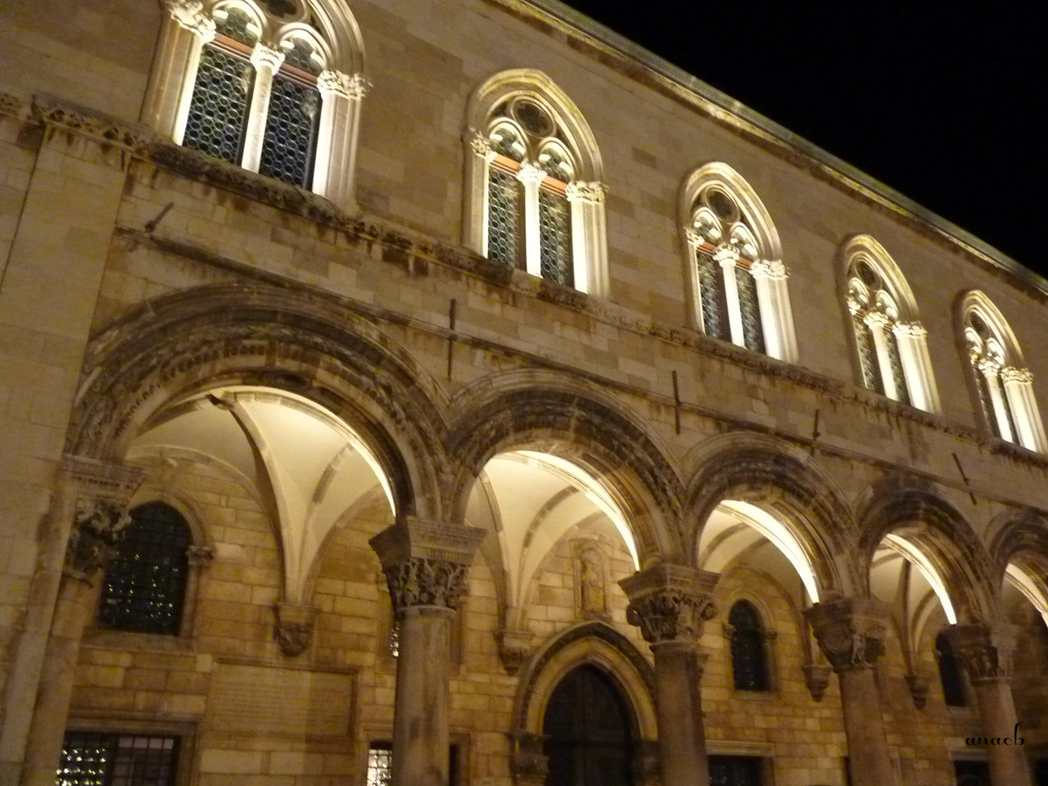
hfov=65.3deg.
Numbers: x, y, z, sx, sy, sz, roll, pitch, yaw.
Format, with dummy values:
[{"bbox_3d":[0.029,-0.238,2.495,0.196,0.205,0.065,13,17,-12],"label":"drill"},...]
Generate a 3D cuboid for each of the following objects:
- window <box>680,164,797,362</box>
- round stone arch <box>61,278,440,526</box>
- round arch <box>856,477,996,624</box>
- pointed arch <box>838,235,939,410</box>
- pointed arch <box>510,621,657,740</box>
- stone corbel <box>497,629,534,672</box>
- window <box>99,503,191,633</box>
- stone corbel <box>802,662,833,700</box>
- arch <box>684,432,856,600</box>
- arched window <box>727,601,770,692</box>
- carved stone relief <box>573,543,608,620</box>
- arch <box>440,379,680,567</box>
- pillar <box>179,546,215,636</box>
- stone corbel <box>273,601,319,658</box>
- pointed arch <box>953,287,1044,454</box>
[{"bbox_3d":[3.792,-2.621,15.293,2.714,4.133,0.501,15,-29,-31],"label":"window"},{"bbox_3d":[-2.822,0.112,9.481,4.100,2.405,0.919,15,-29,-31],"label":"round stone arch"},{"bbox_3d":[6.791,2.840,14.885,3.776,2.433,0.912,16,-30,-29],"label":"round arch"},{"bbox_3d":[7.218,-1.550,16.902,2.448,3.740,0.494,16,-30,-29],"label":"pointed arch"},{"bbox_3d":[1.166,5.240,14.933,3.572,1.976,0.456,16,-30,-29],"label":"pointed arch"},{"bbox_3d":[-0.192,4.752,14.883,0.701,0.735,0.392,15,-29,-31],"label":"stone corbel"},{"bbox_3d":[-5.561,2.592,12.335,1.162,2.045,0.334,15,-29,-31],"label":"window"},{"bbox_3d":[6.894,6.810,19.160,0.701,0.735,0.392,15,-29,-31],"label":"stone corbel"},{"bbox_3d":[3.894,2.005,13.560,4.133,2.463,0.919,15,-29,-31],"label":"arch"},{"bbox_3d":[4.656,5.411,17.505,1.060,1.813,0.342,16,-30,-29],"label":"arched window"},{"bbox_3d":[1.205,3.610,15.636,0.767,1.365,0.228,16,-30,-29],"label":"carved stone relief"},{"bbox_3d":[0.417,1.028,11.221,3.708,2.368,0.912,16,-30,-29],"label":"arch"},{"bbox_3d":[-4.734,2.856,11.776,0.296,1.307,0.304,16,-30,-29],"label":"pillar"},{"bbox_3d":[-3.622,3.760,12.812,0.701,0.735,0.392,15,-29,-31],"label":"stone corbel"},{"bbox_3d":[10.611,-0.603,18.861,2.443,3.778,0.494,16,-30,-29],"label":"pointed arch"}]

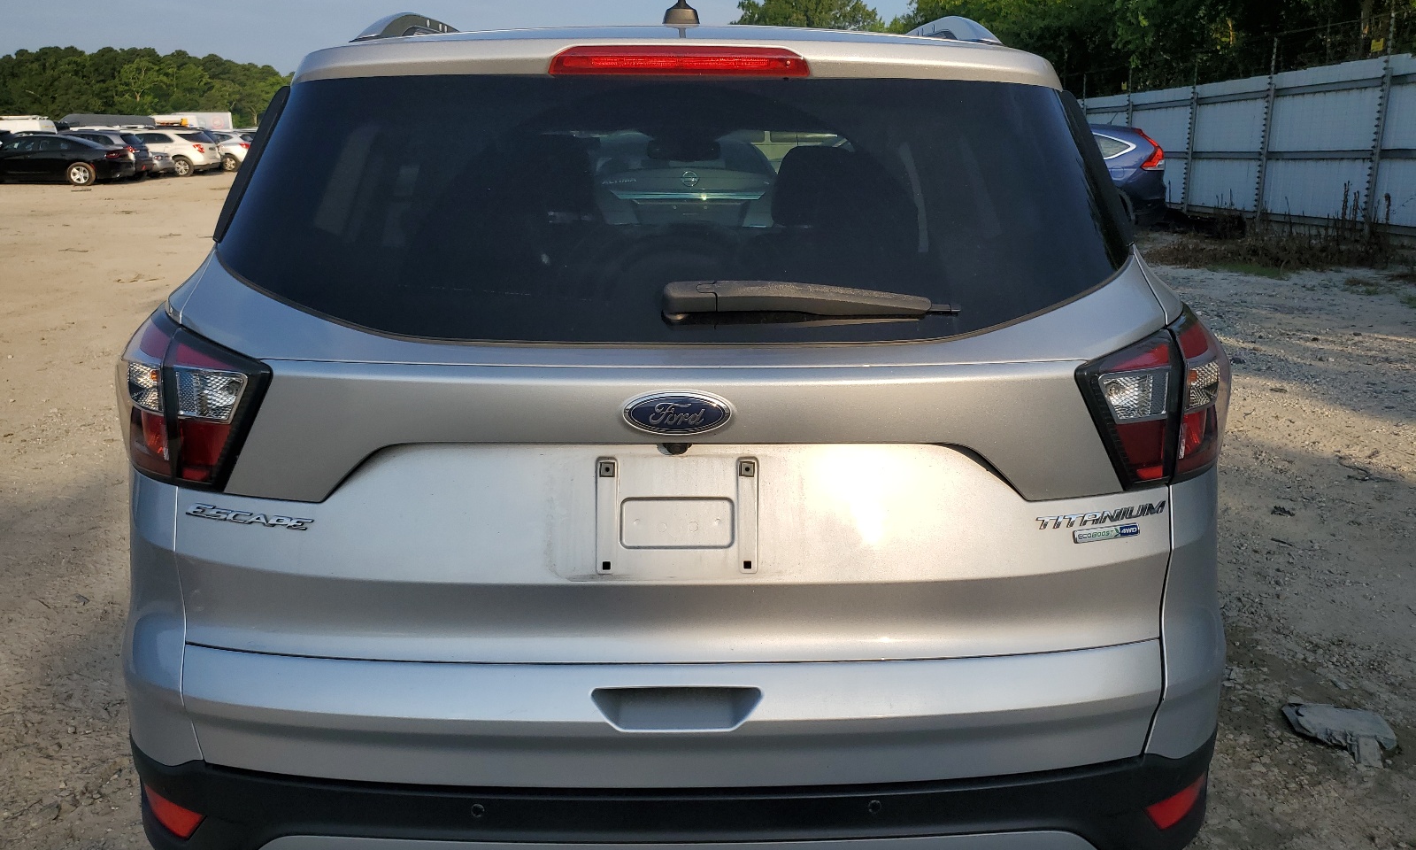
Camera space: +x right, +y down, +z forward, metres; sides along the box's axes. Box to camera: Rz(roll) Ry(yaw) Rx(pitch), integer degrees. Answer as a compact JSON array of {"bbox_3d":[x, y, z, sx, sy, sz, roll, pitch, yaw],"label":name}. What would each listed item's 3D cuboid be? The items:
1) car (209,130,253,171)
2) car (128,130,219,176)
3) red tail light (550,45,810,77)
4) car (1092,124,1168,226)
[{"bbox_3d":[-21.400,-11.745,45.510,4.600,1.660,1.830,0,15,0],"label":"car"},{"bbox_3d":[-21.200,-10.435,40.788,4.770,1.720,1.840,0,15,0],"label":"car"},{"bbox_3d":[-0.040,-0.515,1.510,0.368,0.043,0.060,0,15,0],"label":"red tail light"},{"bbox_3d":[5.750,-4.494,19.085,4.530,1.660,1.820,2,15,6],"label":"car"}]

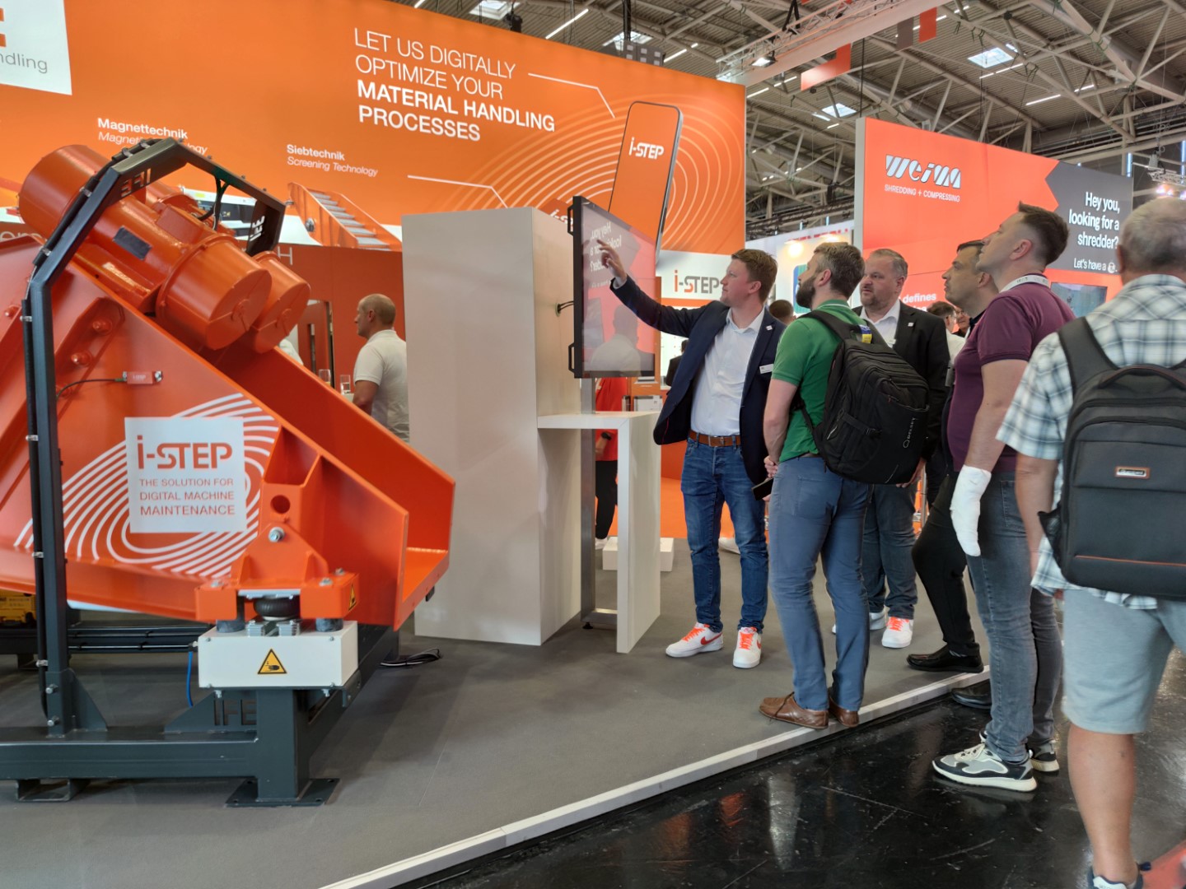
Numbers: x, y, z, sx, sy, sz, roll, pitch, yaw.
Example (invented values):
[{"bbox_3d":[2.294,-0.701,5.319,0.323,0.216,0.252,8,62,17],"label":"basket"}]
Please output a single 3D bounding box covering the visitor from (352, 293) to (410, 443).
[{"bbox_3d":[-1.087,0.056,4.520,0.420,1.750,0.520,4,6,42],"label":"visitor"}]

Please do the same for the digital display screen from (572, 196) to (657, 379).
[{"bbox_3d":[0.130,-0.711,4.076,0.055,0.753,1.292,1,5,18],"label":"digital display screen"}]

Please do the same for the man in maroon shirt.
[{"bbox_3d":[1.372,0.171,2.706,0.480,1.860,0.540,3,6,36],"label":"man in maroon shirt"}]

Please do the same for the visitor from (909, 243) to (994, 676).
[{"bbox_3d":[1.563,0.106,3.388,0.520,1.850,0.530,2,5,25],"label":"visitor"}]

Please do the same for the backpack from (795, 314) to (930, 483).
[{"bbox_3d":[0.937,-0.118,2.785,0.340,0.510,0.270,-4,13,-34],"label":"backpack"}]

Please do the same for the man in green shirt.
[{"bbox_3d":[0.815,0.160,3.018,0.510,1.760,0.430,-4,6,-34],"label":"man in green shirt"}]

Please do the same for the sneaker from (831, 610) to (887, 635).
[{"bbox_3d":[1.344,0.881,4.181,0.310,0.115,0.110,-2,5,-21],"label":"sneaker"}]

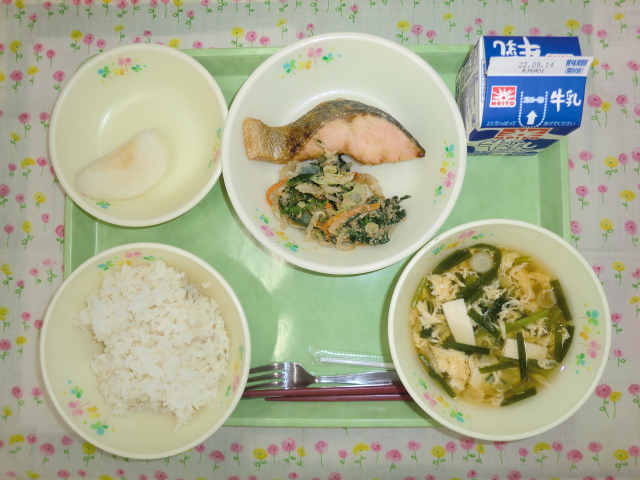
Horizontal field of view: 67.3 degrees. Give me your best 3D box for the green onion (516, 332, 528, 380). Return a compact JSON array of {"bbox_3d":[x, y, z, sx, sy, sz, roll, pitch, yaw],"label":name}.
[{"bbox_3d":[0.129,0.074,0.307,0.005,0.004,0.030,-6,87,1],"label":"green onion"}]

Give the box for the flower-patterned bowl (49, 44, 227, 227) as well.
[{"bbox_3d":[-0.114,-0.064,0.324,0.114,0.043,0.114,0,87,0],"label":"flower-patterned bowl"}]

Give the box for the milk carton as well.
[{"bbox_3d":[0.126,-0.093,0.310,0.059,0.086,0.058,0,87,2],"label":"milk carton"}]

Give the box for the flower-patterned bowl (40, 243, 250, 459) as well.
[{"bbox_3d":[-0.104,0.068,0.312,0.127,0.051,0.127,0,87,0],"label":"flower-patterned bowl"}]

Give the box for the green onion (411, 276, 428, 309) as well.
[{"bbox_3d":[0.065,0.034,0.312,0.004,0.004,0.022,26,88,3],"label":"green onion"}]

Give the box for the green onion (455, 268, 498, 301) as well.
[{"bbox_3d":[0.102,0.029,0.313,0.032,0.004,0.006,-33,87,0],"label":"green onion"}]

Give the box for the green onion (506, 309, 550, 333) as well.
[{"bbox_3d":[0.135,0.052,0.311,0.030,0.004,0.005,-21,87,1],"label":"green onion"}]

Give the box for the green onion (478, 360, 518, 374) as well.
[{"bbox_3d":[0.108,0.077,0.293,0.025,0.003,0.003,-11,87,-1],"label":"green onion"}]

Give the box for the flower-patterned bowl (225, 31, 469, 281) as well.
[{"bbox_3d":[0.017,-0.055,0.333,0.159,0.043,0.159,0,87,2],"label":"flower-patterned bowl"}]

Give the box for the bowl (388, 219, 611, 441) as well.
[{"bbox_3d":[0.105,0.054,0.310,0.130,0.057,0.130,0,87,0],"label":"bowl"}]

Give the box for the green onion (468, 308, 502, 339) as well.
[{"bbox_3d":[0.100,0.051,0.293,0.024,0.004,0.004,41,87,2],"label":"green onion"}]

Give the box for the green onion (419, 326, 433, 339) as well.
[{"bbox_3d":[0.065,0.056,0.293,0.007,0.003,0.006,-17,87,-1],"label":"green onion"}]

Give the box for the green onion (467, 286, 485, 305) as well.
[{"bbox_3d":[0.102,0.037,0.314,0.005,0.004,0.015,44,89,3],"label":"green onion"}]

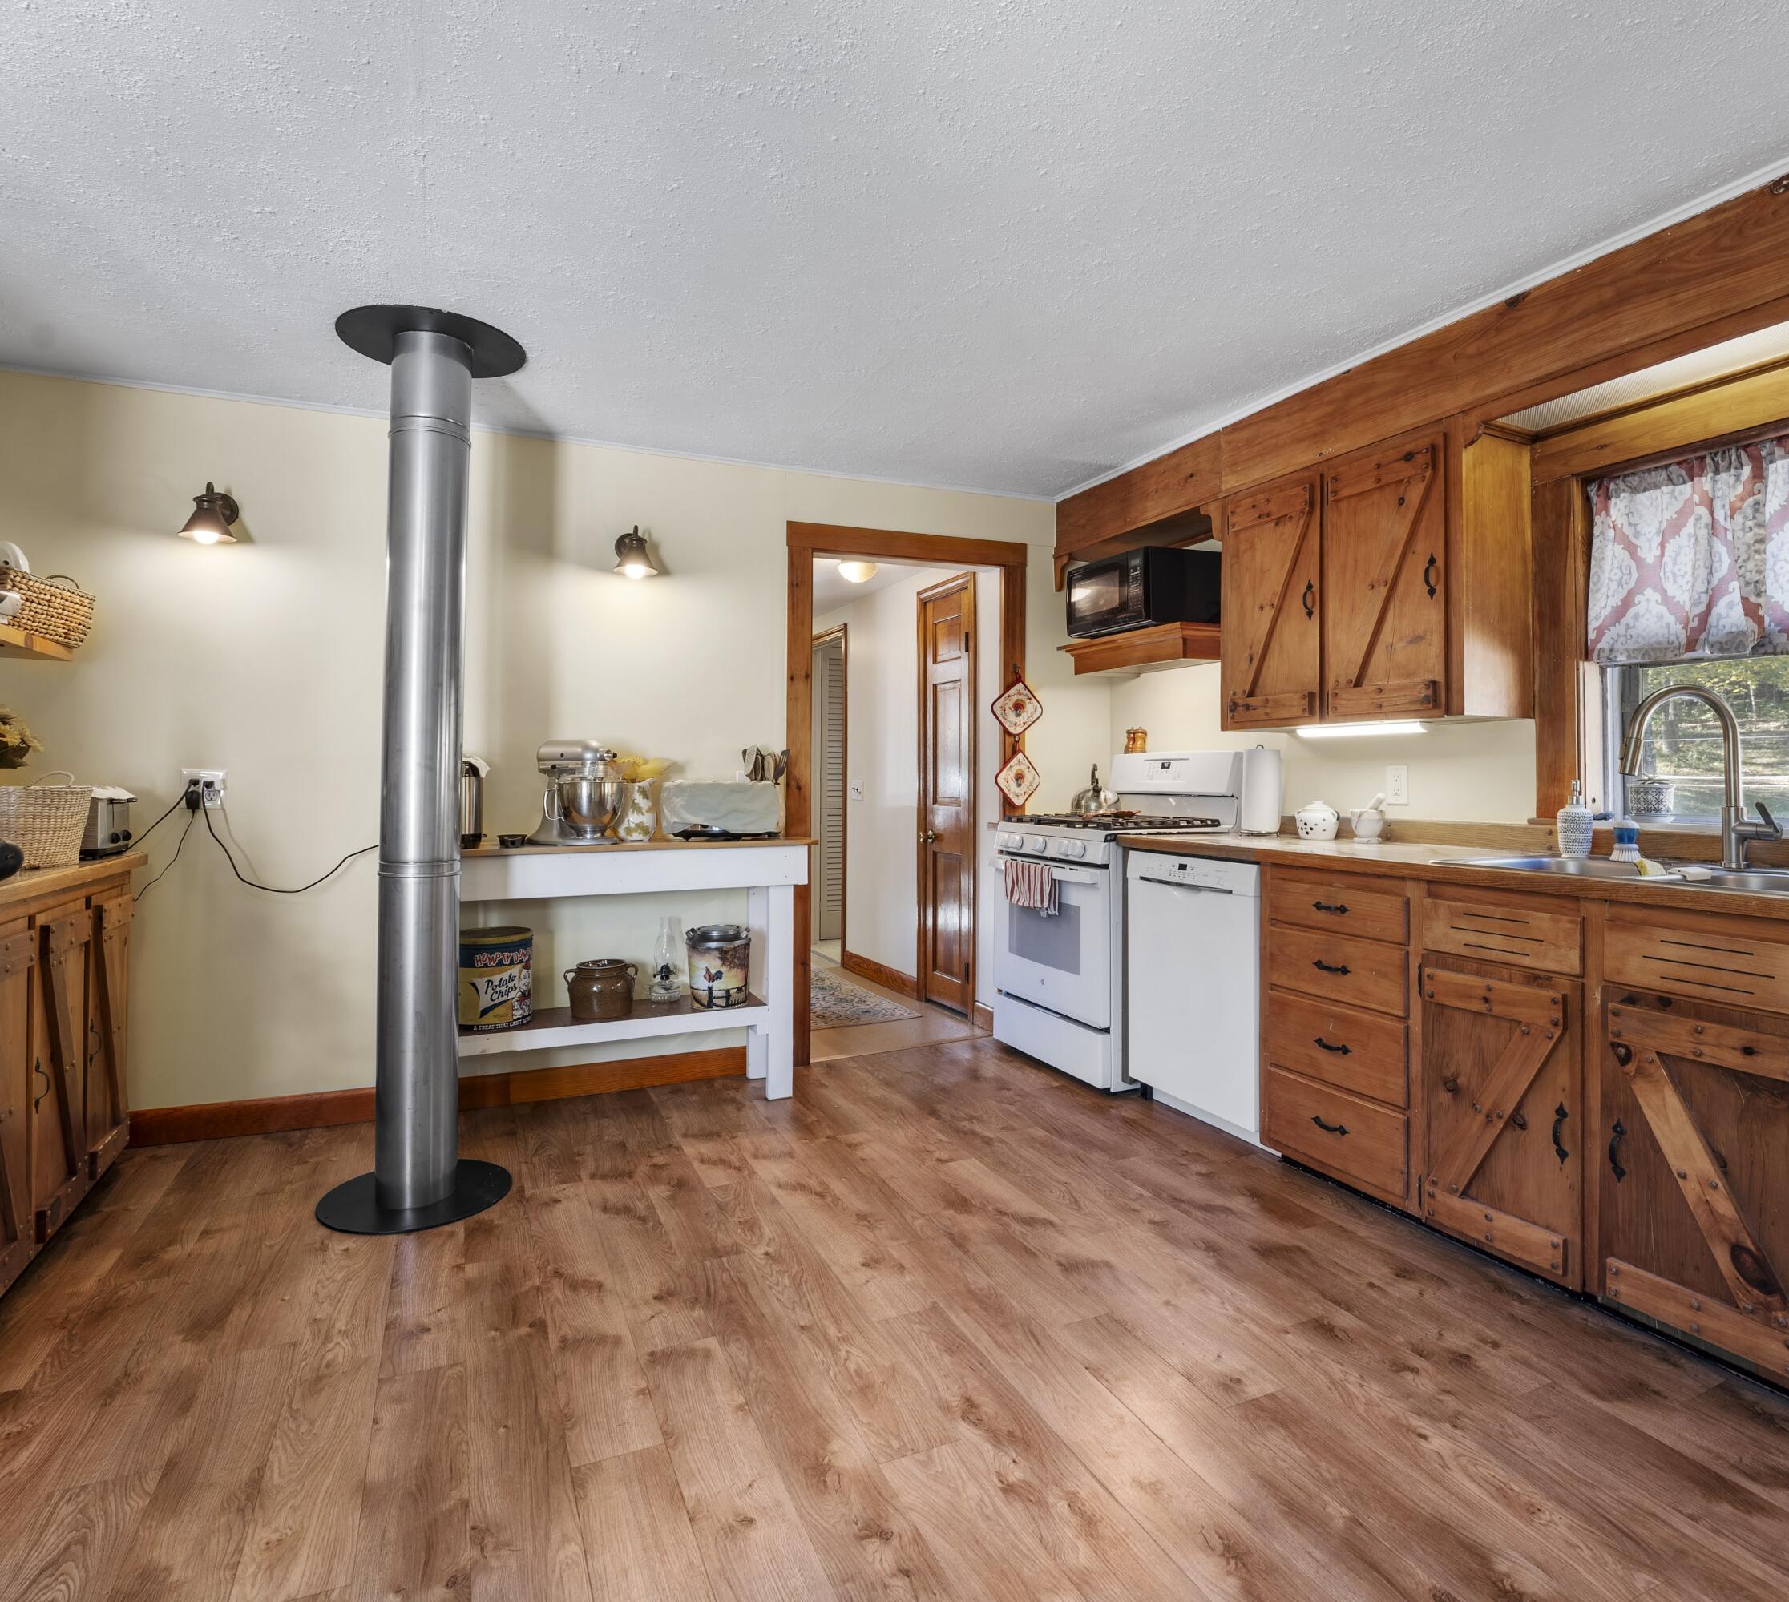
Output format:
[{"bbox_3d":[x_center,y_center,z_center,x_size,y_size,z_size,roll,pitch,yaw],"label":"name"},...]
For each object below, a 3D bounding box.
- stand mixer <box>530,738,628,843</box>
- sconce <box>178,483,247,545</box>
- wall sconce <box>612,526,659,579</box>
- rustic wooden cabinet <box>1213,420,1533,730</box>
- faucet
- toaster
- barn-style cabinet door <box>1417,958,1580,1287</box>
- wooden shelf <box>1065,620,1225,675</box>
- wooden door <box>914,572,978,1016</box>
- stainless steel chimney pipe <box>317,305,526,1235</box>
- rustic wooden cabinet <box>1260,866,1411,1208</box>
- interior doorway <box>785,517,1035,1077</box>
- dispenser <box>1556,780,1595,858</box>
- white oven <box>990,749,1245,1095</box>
[{"bbox_3d":[-1.056,-0.025,3.092,0.355,0.353,0.230,0,1,3],"label":"stand mixer"},{"bbox_3d":[-2.073,-0.872,2.851,0.140,0.170,0.200,-1,2,-22],"label":"sconce"},{"bbox_3d":[-0.904,-0.868,3.250,0.150,0.175,0.210,0,1,-25],"label":"wall sconce"},{"bbox_3d":[1.454,-0.634,2.900,0.310,0.790,0.860,-1,2,-25],"label":"rustic wooden cabinet"},{"bbox_3d":[1.809,-0.054,2.077,0.275,0.410,0.115,0,1,3],"label":"faucet"},{"bbox_3d":[-2.383,0.063,2.665,0.270,0.190,0.270,-1,2,-25],"label":"toaster"},{"bbox_3d":[1.363,0.699,2.120,0.038,0.653,0.358,-1,2,-24],"label":"barn-style cabinet door"},{"bbox_3d":[1.022,-0.600,3.828,0.300,0.130,0.790,-1,2,-25],"label":"wooden shelf"},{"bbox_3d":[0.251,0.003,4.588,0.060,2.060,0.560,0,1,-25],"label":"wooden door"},{"bbox_3d":[-1.247,-0.074,2.480,0.460,2.250,0.460,0,1,-25],"label":"stainless steel chimney pipe"},{"bbox_3d":[1.439,0.600,2.644,0.600,0.840,0.480,0,1,-25],"label":"rustic wooden cabinet"},{"bbox_3d":[0.065,-0.038,3.910,1.084,2.117,0.140,-1,2,-22],"label":"interior doorway"},{"bbox_3d":[1.753,0.049,2.407,0.074,0.200,0.076,1,1,44],"label":"dispenser"},{"bbox_3d":[0.868,0.426,3.711,0.690,1.200,0.760,-1,2,-25],"label":"white oven"}]

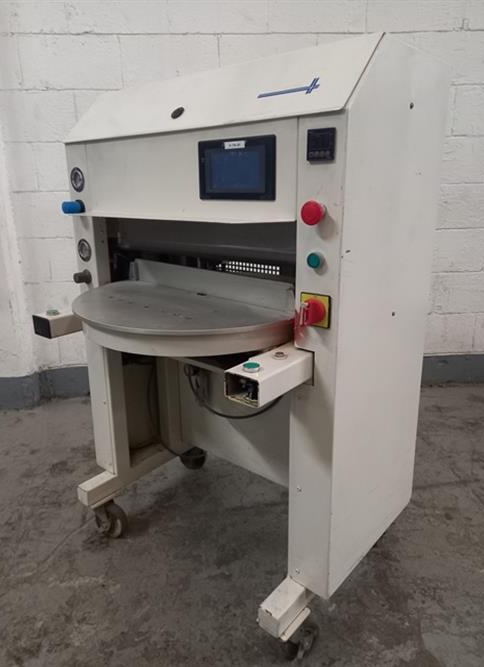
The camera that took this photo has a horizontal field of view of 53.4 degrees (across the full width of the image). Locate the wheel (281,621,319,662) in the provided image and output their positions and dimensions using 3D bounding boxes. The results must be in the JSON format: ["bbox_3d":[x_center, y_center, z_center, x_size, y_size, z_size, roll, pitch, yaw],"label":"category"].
[{"bbox_3d":[0.129,0.710,1.111,0.100,0.120,0.050,12,21,37],"label":"wheel"}]

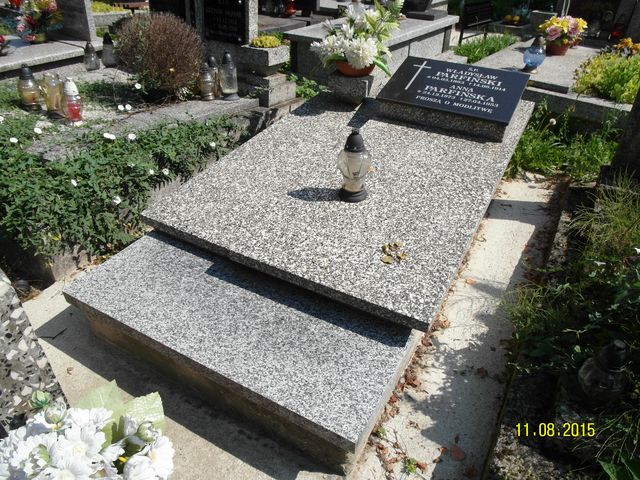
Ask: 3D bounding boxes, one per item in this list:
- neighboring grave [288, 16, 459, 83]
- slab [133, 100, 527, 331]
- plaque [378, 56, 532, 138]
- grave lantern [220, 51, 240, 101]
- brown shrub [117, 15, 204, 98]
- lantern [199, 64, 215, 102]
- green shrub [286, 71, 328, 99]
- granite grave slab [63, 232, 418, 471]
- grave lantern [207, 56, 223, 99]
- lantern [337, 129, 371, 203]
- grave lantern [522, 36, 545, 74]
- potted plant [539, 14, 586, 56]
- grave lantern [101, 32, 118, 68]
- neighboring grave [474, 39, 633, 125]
[{"bbox_3d":[0.562,-1.825,4.227,0.860,0.400,2.120,18,37,24],"label":"neighboring grave"},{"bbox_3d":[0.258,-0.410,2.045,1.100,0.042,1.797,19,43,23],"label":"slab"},{"bbox_3d":[0.667,-0.728,2.249,0.635,0.218,0.426,18,40,23],"label":"plaque"},{"bbox_3d":[-0.577,-1.055,2.846,0.116,0.294,0.116,0,37,0],"label":"grave lantern"},{"bbox_3d":[-1.040,-1.241,2.890,0.560,0.460,0.540,18,37,24],"label":"brown shrub"},{"bbox_3d":[-0.734,-1.025,2.869,0.099,0.219,0.099,0,37,0],"label":"lantern"},{"bbox_3d":[-0.093,-1.056,3.072,0.300,0.200,0.280,19,41,23],"label":"green shrub"},{"bbox_3d":[-0.259,0.259,1.418,1.034,0.160,0.440,19,43,23],"label":"granite grave slab"},{"bbox_3d":[-0.652,-1.020,2.748,0.095,0.260,0.095,18,37,24],"label":"grave lantern"},{"bbox_3d":[0.137,-0.287,1.676,0.134,0.265,0.134,1,33,-1],"label":"lantern"},{"bbox_3d":[1.498,-1.296,3.094,0.150,0.240,0.150,18,37,24],"label":"grave lantern"},{"bbox_3d":[2.003,-1.710,3.675,0.390,0.310,0.360,18,37,24],"label":"potted plant"},{"bbox_3d":[-1.598,-1.435,3.360,0.127,0.232,0.127,19,41,23],"label":"grave lantern"},{"bbox_3d":[1.912,-1.241,3.402,1.142,0.220,1.472,28,45,32],"label":"neighboring grave"}]

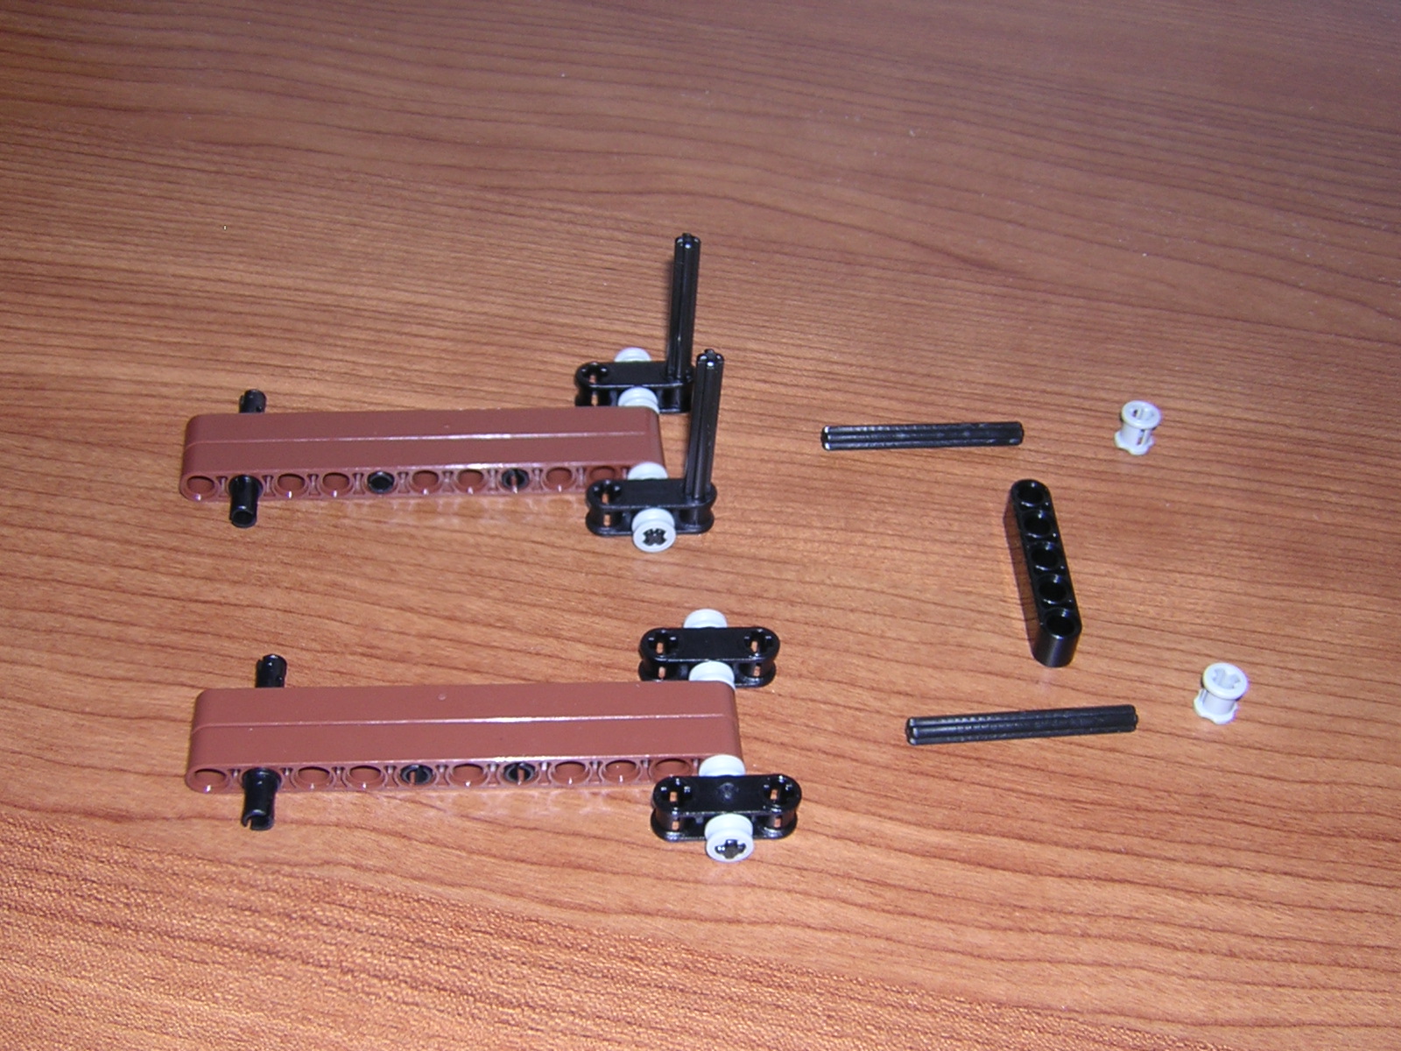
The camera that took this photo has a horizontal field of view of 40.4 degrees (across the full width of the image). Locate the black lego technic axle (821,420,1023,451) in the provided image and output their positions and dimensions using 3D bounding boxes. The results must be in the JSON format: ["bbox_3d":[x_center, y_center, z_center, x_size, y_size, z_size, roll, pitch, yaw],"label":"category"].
[{"bbox_3d":[0.043,-0.017,0.366,0.040,0.005,0.005,-2,44,-7],"label":"black lego technic axle"}]

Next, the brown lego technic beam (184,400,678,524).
[{"bbox_3d":[-0.051,-0.013,0.351,0.088,0.007,0.016,-2,44,-7],"label":"brown lego technic beam"}]

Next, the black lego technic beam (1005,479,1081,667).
[{"bbox_3d":[0.061,0.008,0.339,0.007,0.008,0.040,1,44,-4],"label":"black lego technic beam"}]

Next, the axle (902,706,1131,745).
[{"bbox_3d":[0.054,0.033,0.315,0.040,0.004,0.005,-2,45,-8],"label":"axle"}]

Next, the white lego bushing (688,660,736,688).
[{"bbox_3d":[0.002,0.026,0.316,0.007,0.007,0.004,-1,44,-6],"label":"white lego bushing"}]

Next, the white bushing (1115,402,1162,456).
[{"bbox_3d":[0.085,-0.019,0.370,0.007,0.008,0.007,3,44,-3],"label":"white bushing"}]

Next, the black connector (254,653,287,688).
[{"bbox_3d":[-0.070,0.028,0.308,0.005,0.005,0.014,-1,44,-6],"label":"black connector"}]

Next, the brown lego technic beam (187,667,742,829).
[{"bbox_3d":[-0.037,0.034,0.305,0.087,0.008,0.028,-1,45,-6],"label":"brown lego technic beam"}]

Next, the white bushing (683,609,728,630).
[{"bbox_3d":[0.001,0.018,0.324,0.007,0.007,0.004,-1,45,-6],"label":"white bushing"}]

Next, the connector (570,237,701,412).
[{"bbox_3d":[-0.011,-0.037,0.356,0.024,0.040,0.008,-2,45,-7],"label":"connector"}]

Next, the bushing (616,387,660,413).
[{"bbox_3d":[-0.012,-0.022,0.363,0.007,0.007,0.004,-2,44,-7],"label":"bushing"}]

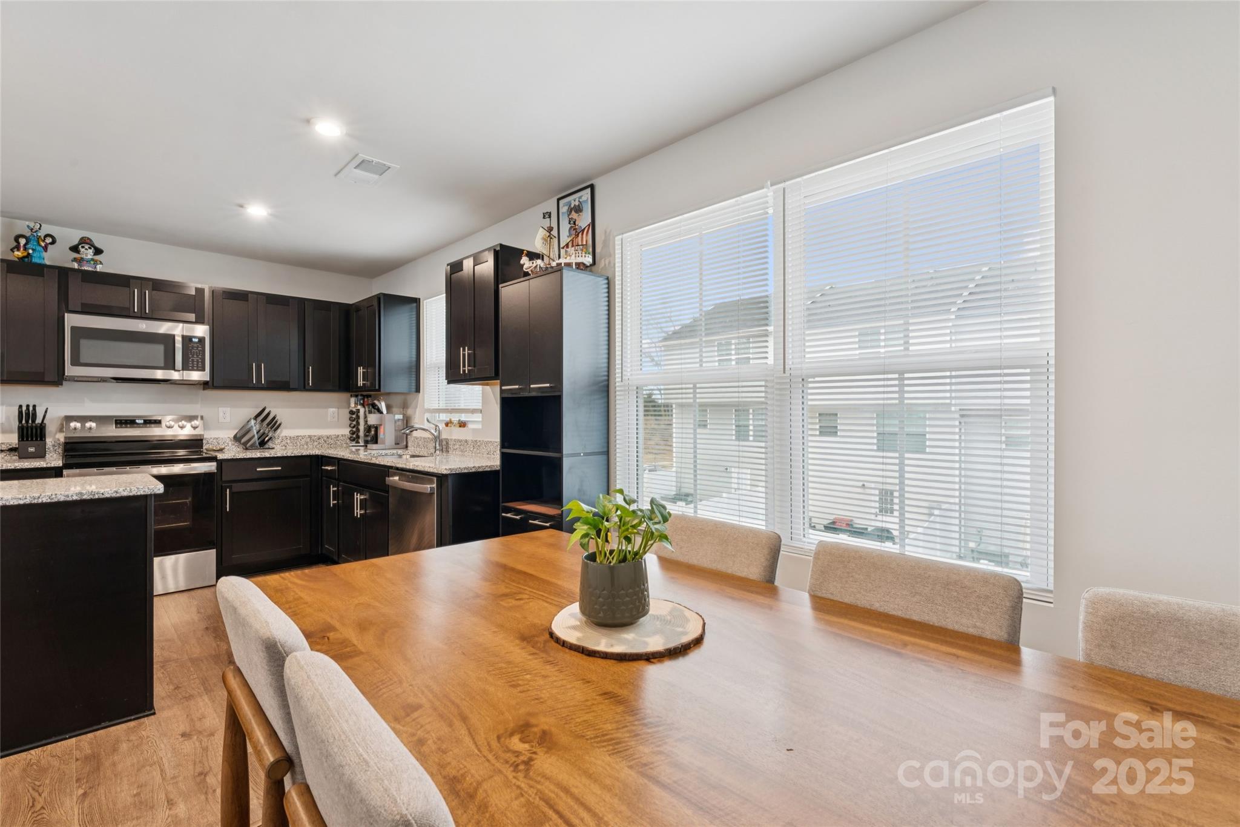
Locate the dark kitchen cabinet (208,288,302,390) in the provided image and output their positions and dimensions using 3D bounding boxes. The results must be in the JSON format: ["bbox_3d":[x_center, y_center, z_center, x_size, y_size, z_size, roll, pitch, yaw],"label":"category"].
[{"bbox_3d":[-2.941,-0.567,4.421,0.620,0.766,0.325,0,0,-45],"label":"dark kitchen cabinet"}]

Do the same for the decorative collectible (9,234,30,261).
[{"bbox_3d":[-3.820,-1.042,3.506,0.100,0.182,0.094,0,0,31],"label":"decorative collectible"}]

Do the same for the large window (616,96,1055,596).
[{"bbox_3d":[0.642,-0.198,2.248,0.100,1.443,1.800,0,0,-45],"label":"large window"}]

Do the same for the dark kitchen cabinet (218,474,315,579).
[{"bbox_3d":[-2.825,0.820,4.317,0.606,0.685,0.620,0,0,-45],"label":"dark kitchen cabinet"}]

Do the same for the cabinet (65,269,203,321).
[{"bbox_3d":[-3.388,-0.779,3.868,0.753,0.306,0.334,0,0,-45],"label":"cabinet"}]

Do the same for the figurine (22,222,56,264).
[{"bbox_3d":[-3.776,-1.088,3.584,0.152,0.280,0.130,0,0,-38],"label":"figurine"}]

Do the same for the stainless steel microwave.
[{"bbox_3d":[-3.403,-0.438,3.909,0.754,0.406,0.405,0,0,-45],"label":"stainless steel microwave"}]

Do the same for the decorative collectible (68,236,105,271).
[{"bbox_3d":[-3.611,-1.064,3.734,0.175,0.230,0.150,0,0,-45],"label":"decorative collectible"}]

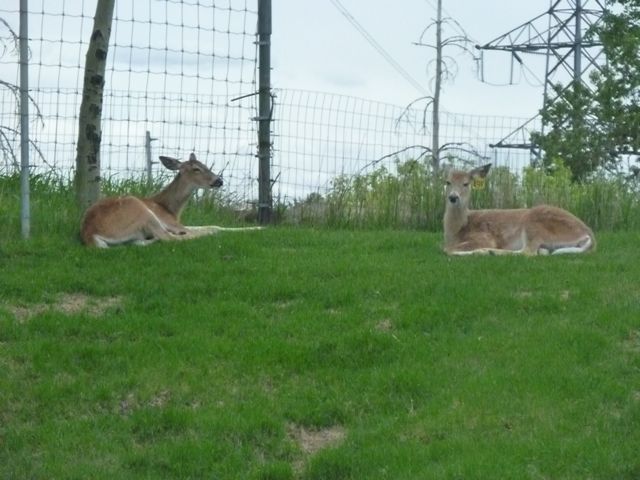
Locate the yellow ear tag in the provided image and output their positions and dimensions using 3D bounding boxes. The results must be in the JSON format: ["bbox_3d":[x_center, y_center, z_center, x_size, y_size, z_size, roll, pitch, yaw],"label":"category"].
[{"bbox_3d":[1.173,-0.408,27.200,0.092,0.090,0.012,0,-2,-3],"label":"yellow ear tag"}]

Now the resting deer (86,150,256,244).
[{"bbox_3d":[-1.136,-0.304,28.100,1.380,0.690,0.540,2,-2,-42],"label":"resting deer"}]

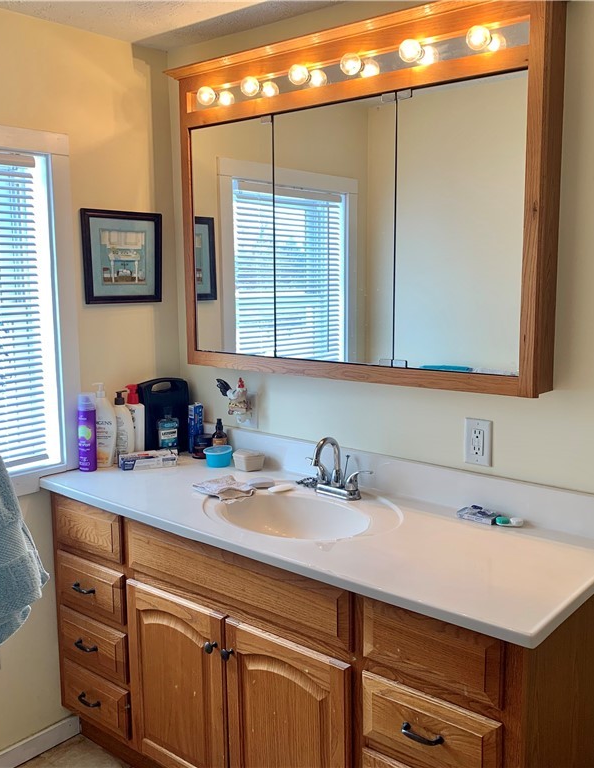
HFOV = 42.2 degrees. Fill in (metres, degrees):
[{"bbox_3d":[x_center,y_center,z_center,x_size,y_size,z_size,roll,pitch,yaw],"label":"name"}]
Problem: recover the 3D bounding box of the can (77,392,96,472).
[{"bbox_3d":[-0.630,0.144,2.317,0.055,0.238,0.055,-2,9,-8],"label":"can"}]

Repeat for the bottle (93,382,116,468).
[{"bbox_3d":[-0.599,0.127,2.349,0.090,0.260,0.060,-1,9,-5],"label":"bottle"}]

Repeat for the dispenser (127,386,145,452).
[{"bbox_3d":[-0.525,0.124,2.468,0.076,0.248,0.055,-2,9,-8],"label":"dispenser"}]

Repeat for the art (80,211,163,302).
[{"bbox_3d":[-0.540,-0.398,2.414,0.020,0.286,0.303,7,11,40],"label":"art"}]

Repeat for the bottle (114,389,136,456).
[{"bbox_3d":[-0.555,0.137,2.412,0.086,0.231,0.058,-1,9,-5],"label":"bottle"}]

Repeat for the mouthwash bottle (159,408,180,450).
[{"bbox_3d":[-0.421,0.153,2.518,0.065,0.154,0.042,-3,9,-18],"label":"mouthwash bottle"}]

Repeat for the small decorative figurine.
[{"bbox_3d":[-0.199,0.051,2.405,0.120,0.143,0.065,7,11,40],"label":"small decorative figurine"}]

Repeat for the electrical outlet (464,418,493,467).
[{"bbox_3d":[0.454,0.145,1.919,0.072,0.116,0.010,7,11,40],"label":"electrical outlet"}]

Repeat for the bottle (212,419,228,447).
[{"bbox_3d":[-0.246,0.179,2.466,0.048,0.134,0.048,-2,9,-8],"label":"bottle"}]

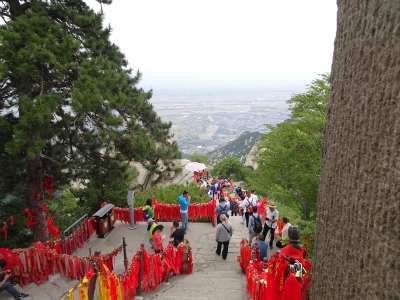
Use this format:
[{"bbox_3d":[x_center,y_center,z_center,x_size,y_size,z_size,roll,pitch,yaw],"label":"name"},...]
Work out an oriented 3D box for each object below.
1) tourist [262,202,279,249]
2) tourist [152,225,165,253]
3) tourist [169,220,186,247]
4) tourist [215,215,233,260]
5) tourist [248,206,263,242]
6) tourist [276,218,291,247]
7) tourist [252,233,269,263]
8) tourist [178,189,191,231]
[{"bbox_3d":[2.369,2.569,9.317,0.520,1.720,0.480,1,15,3],"label":"tourist"},{"bbox_3d":[-1.242,2.951,8.298,0.450,1.570,0.450,-4,15,-15],"label":"tourist"},{"bbox_3d":[-0.699,2.888,8.424,0.550,1.630,0.420,-6,16,-21],"label":"tourist"},{"bbox_3d":[0.720,2.775,8.761,0.520,1.620,0.360,1,15,5],"label":"tourist"},{"bbox_3d":[1.909,2.653,9.453,0.470,1.570,0.420,-5,15,-19],"label":"tourist"},{"bbox_3d":[2.811,2.834,9.392,0.600,1.170,0.500,7,16,24],"label":"tourist"},{"bbox_3d":[1.695,3.038,7.705,0.500,1.620,0.420,-10,18,-34],"label":"tourist"},{"bbox_3d":[-0.608,2.387,10.878,0.500,1.690,0.450,2,15,7],"label":"tourist"}]

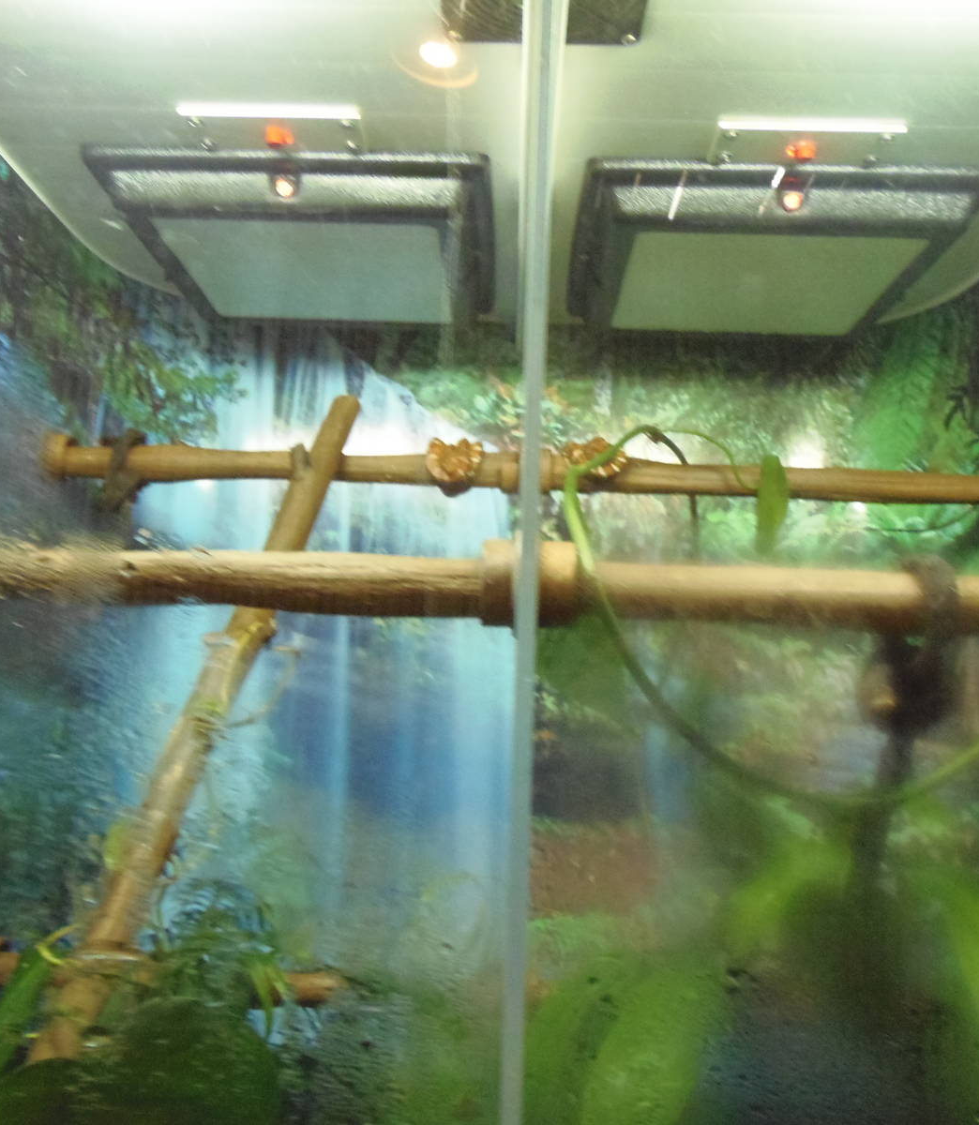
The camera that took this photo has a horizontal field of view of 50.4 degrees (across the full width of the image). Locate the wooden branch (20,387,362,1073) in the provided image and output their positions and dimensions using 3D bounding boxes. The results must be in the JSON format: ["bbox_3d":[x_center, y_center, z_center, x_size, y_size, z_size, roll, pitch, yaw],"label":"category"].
[{"bbox_3d":[-0.241,0.123,0.887,0.034,0.604,0.034,21,-12,5],"label":"wooden branch"}]

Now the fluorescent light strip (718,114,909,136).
[{"bbox_3d":[0.246,-0.332,0.791,0.144,0.012,0.014,2,-8,2],"label":"fluorescent light strip"}]

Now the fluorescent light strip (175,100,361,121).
[{"bbox_3d":[-0.169,-0.345,0.796,0.141,0.012,0.014,2,-8,2],"label":"fluorescent light strip"}]

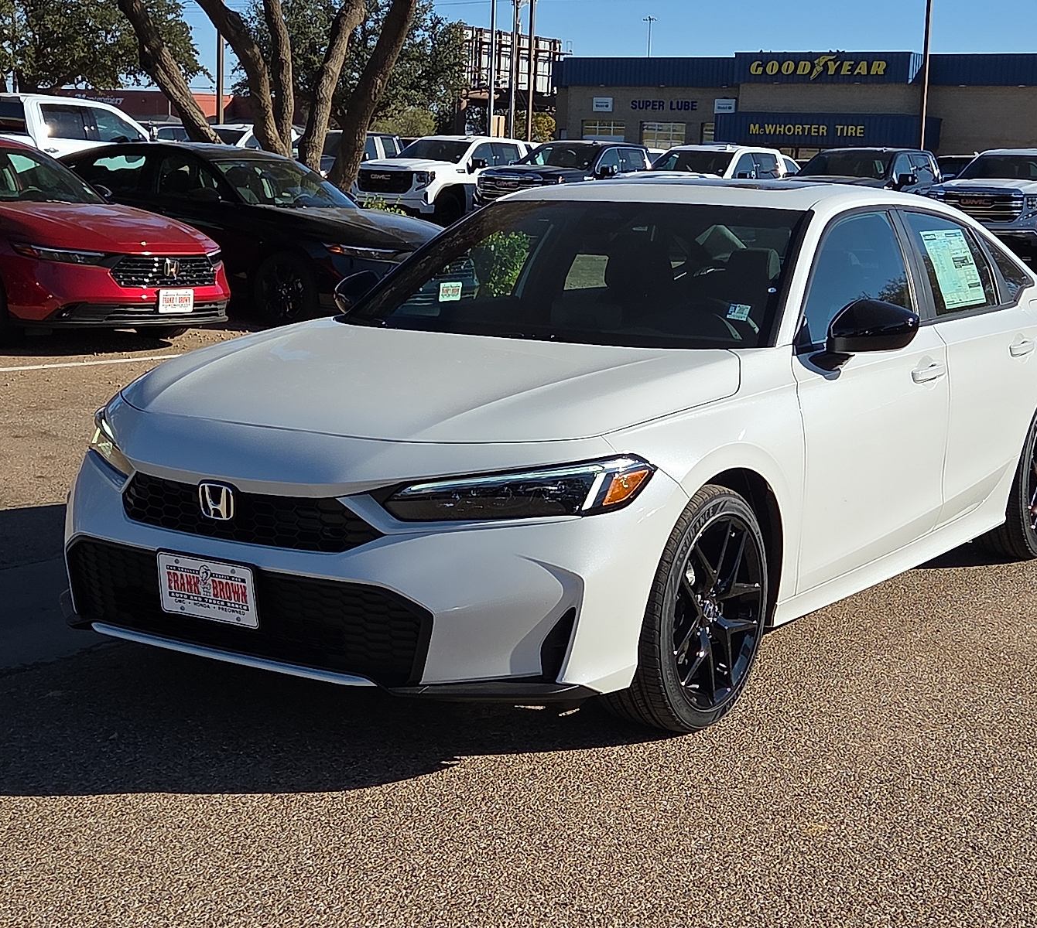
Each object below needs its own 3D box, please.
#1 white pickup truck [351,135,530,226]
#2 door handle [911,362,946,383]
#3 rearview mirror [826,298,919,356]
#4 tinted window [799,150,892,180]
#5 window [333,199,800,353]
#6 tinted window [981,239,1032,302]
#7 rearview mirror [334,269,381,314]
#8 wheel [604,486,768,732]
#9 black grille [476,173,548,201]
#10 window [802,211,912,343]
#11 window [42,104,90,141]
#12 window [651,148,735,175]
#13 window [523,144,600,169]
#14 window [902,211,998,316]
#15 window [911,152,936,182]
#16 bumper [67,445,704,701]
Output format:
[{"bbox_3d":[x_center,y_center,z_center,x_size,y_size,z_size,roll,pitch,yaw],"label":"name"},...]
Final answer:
[{"bbox_3d":[-1.108,-5.885,37.429,2.060,1.920,5.890,7,11,32],"label":"white pickup truck"},{"bbox_3d":[1.293,-0.288,5.641,0.055,0.060,0.260,7,11,33],"label":"door handle"},{"bbox_3d":[1.022,-0.390,5.099,0.245,0.165,0.160,7,11,33],"label":"rearview mirror"},{"bbox_3d":[5.695,-5.223,31.200,1.580,0.490,0.650,7,11,32],"label":"tinted window"},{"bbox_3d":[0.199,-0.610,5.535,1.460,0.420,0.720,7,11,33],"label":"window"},{"bbox_3d":[1.829,-0.743,6.682,0.090,0.290,0.420,-9,2,35],"label":"tinted window"},{"bbox_3d":[-0.530,-0.578,6.097,0.235,0.165,0.145,7,11,33],"label":"rearview mirror"},{"bbox_3d":[0.421,0.369,4.656,0.235,0.645,0.645,7,11,33],"label":"wheel"},{"bbox_3d":[-0.136,-5.559,36.000,1.420,0.570,0.220,6,11,31],"label":"black grille"},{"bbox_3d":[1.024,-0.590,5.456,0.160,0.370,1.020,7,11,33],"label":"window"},{"bbox_3d":[-5.822,-4.391,23.000,0.130,0.460,0.820,6,10,30],"label":"window"},{"bbox_3d":[3.387,-5.829,34.600,1.580,0.480,0.650,7,11,31],"label":"window"},{"bbox_3d":[0.872,-6.450,37.500,1.580,0.480,0.650,6,11,31],"label":"window"},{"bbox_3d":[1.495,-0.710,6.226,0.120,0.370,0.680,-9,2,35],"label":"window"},{"bbox_3d":[7.340,-5.338,32.336,0.120,0.470,0.900,-5,5,33],"label":"window"},{"bbox_3d":[-0.529,0.240,4.586,1.790,0.580,0.700,7,11,33],"label":"bumper"}]

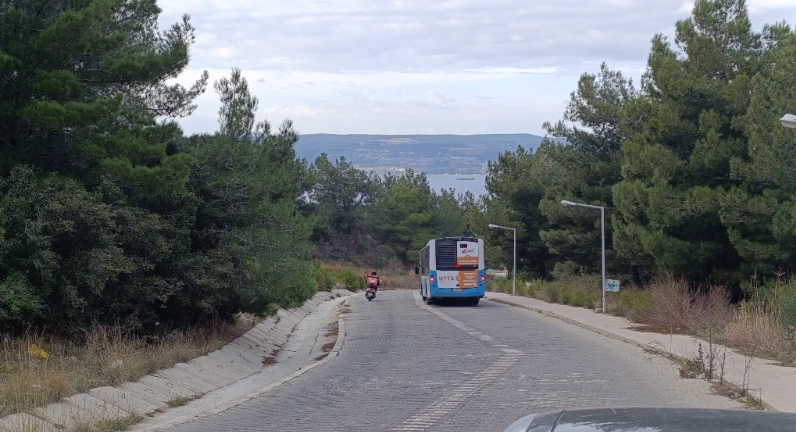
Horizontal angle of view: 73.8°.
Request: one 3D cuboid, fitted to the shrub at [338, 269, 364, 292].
[{"bbox_3d":[-3.072,4.294,35.000,1.650,1.500,1.500,0,6,0],"label":"shrub"}]

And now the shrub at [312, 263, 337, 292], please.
[{"bbox_3d":[-4.430,3.657,31.500,1.450,1.650,1.400,0,6,0],"label":"shrub"}]

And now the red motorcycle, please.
[{"bbox_3d":[-1.393,3.862,28.500,0.720,1.270,1.900,5,-5,5],"label":"red motorcycle"}]

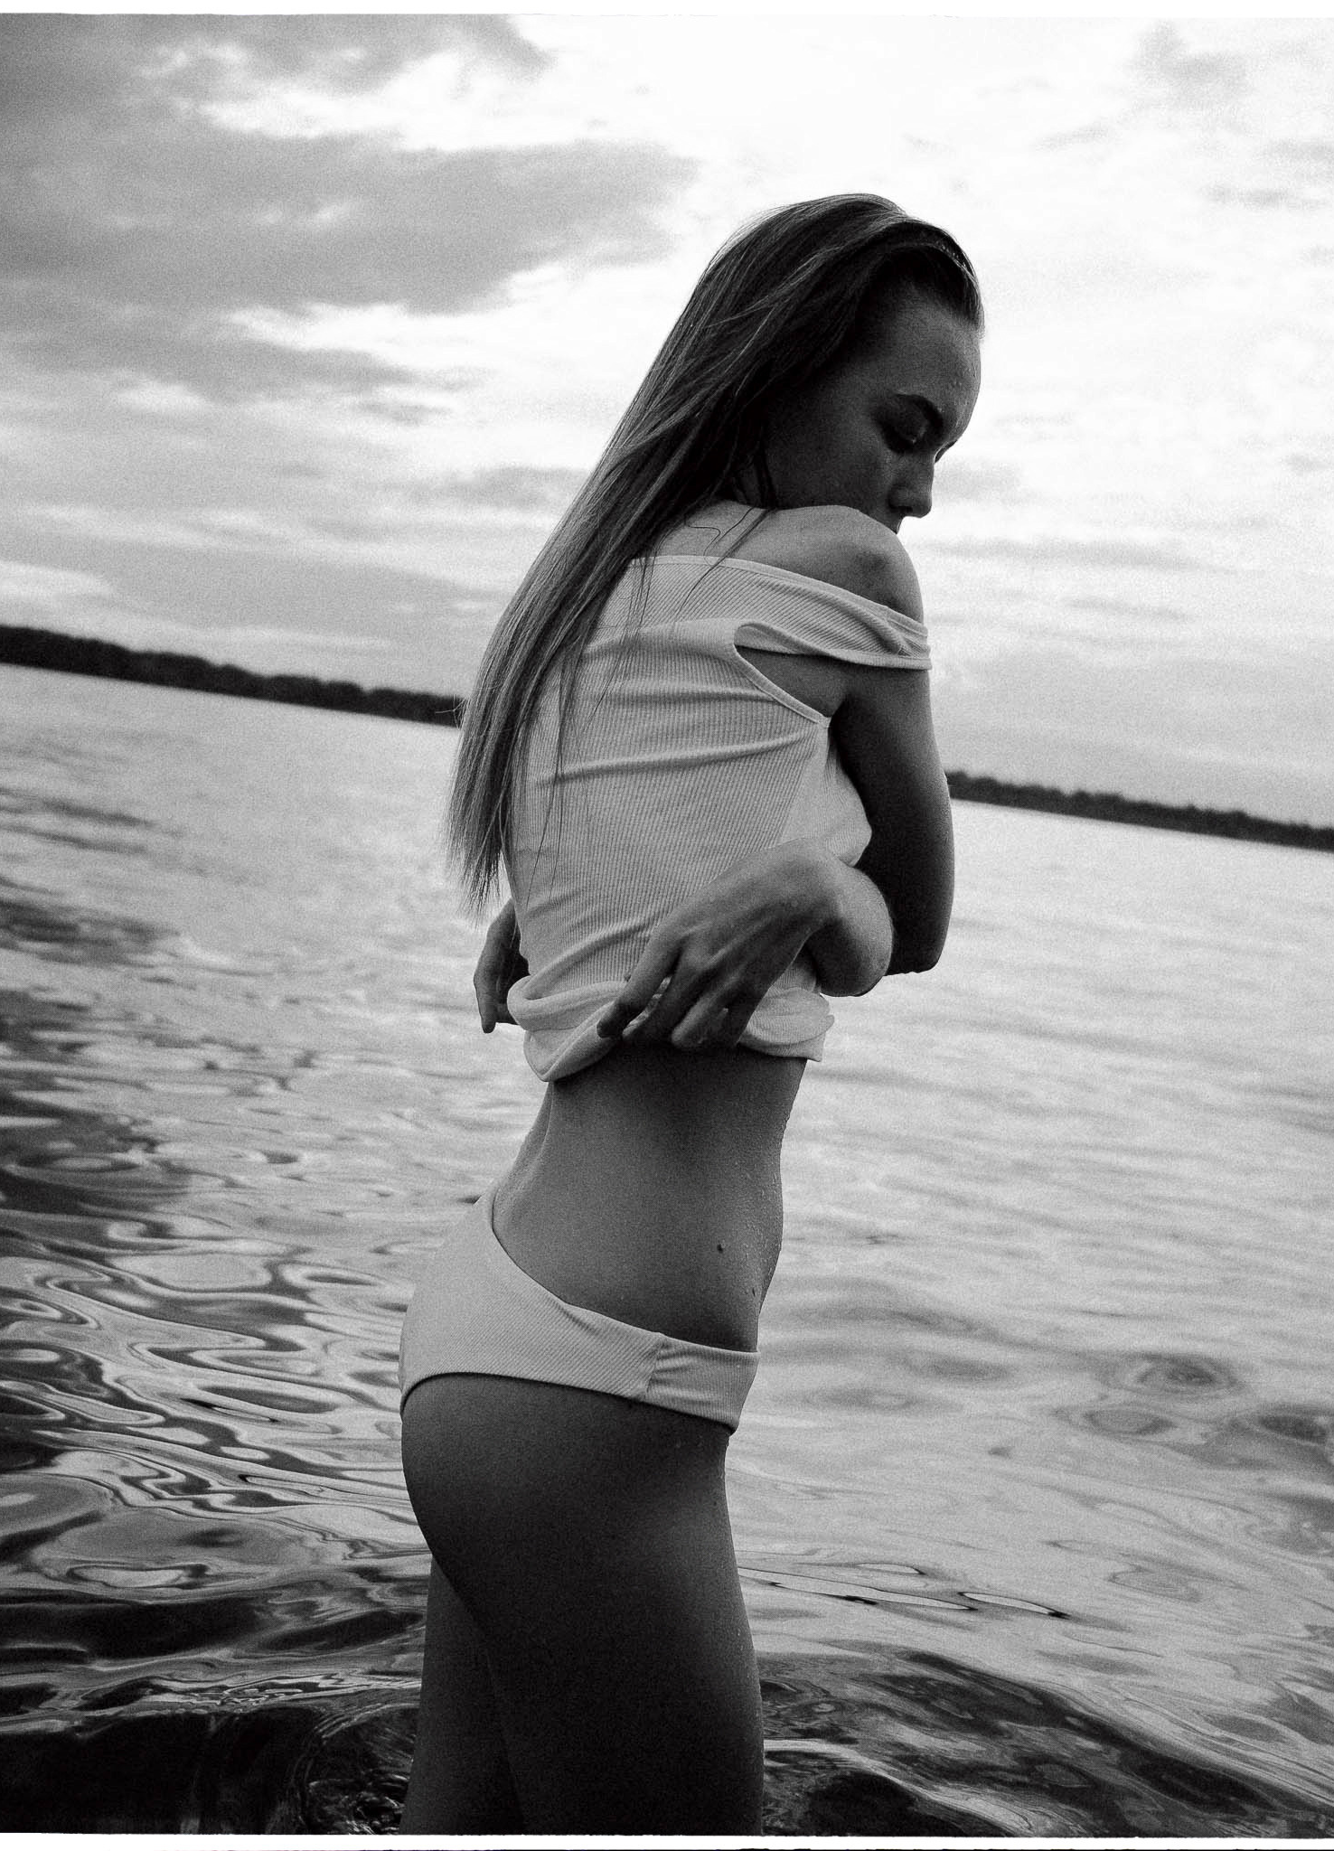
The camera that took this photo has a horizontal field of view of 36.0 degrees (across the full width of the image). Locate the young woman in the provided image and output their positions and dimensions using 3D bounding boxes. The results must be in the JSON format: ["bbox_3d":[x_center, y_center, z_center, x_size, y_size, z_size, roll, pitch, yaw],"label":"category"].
[{"bbox_3d":[-0.020,0.344,1.393,0.350,1.660,0.420,6,5,-22],"label":"young woman"}]

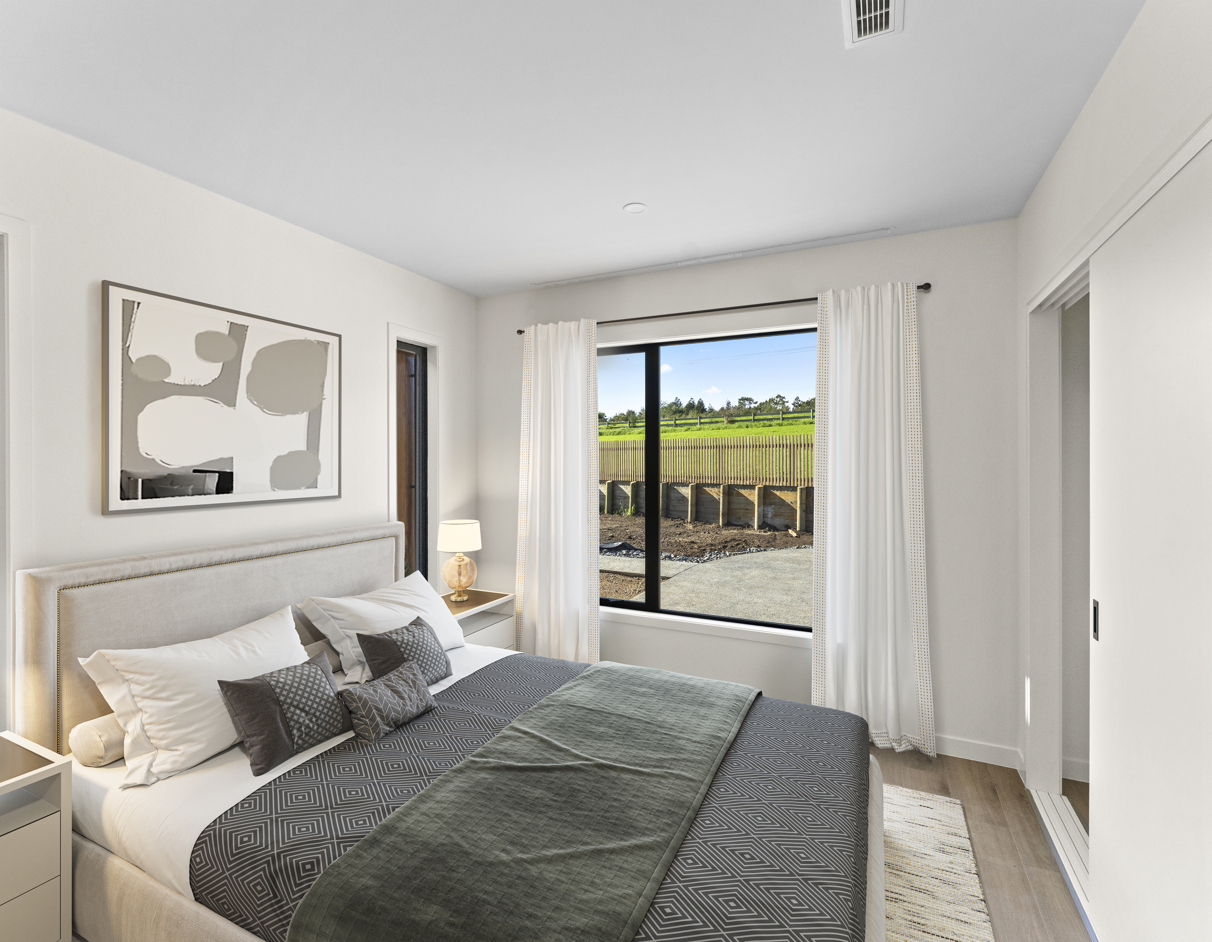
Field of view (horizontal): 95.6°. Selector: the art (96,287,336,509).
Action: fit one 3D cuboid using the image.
[{"bbox_3d":[-1.552,-0.266,2.349,0.035,0.827,0.957,0,1,25],"label":"art"}]

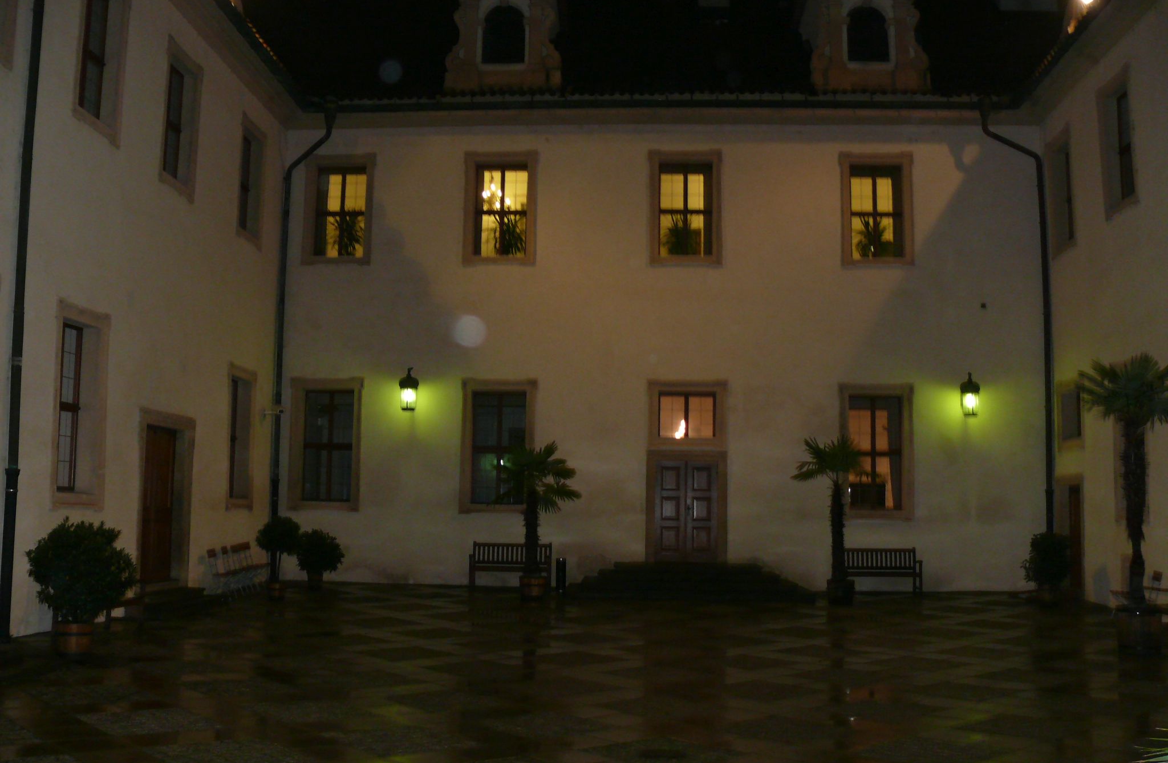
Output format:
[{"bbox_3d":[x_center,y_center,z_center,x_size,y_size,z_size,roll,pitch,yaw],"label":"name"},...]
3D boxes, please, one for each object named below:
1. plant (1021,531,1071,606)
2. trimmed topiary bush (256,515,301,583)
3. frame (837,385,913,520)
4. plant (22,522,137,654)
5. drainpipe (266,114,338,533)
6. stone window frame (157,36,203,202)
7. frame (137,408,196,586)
[{"bbox_3d":[7.782,3.157,19.907,0.808,1.244,0.808,0,-6,3],"label":"plant"},{"bbox_3d":[-5.151,2.829,19.900,0.766,1.142,0.766,0,-6,3],"label":"trimmed topiary bush"},{"bbox_3d":[5.901,1.375,23.843,1.482,2.727,0.250,0,-6,3],"label":"frame"},{"bbox_3d":[-5.162,2.105,12.124,1.139,1.343,1.139,0,-6,3],"label":"plant"},{"bbox_3d":[-5.538,-0.909,23.307,1.080,9.620,0.470,0,-6,3],"label":"drainpipe"},{"bbox_3d":[-6.642,-4.245,19.296,0.250,2.384,1.370,0,-6,2],"label":"stone window frame"},{"bbox_3d":[-6.705,1.913,18.697,0.320,2.783,2.307,0,-6,2],"label":"frame"}]

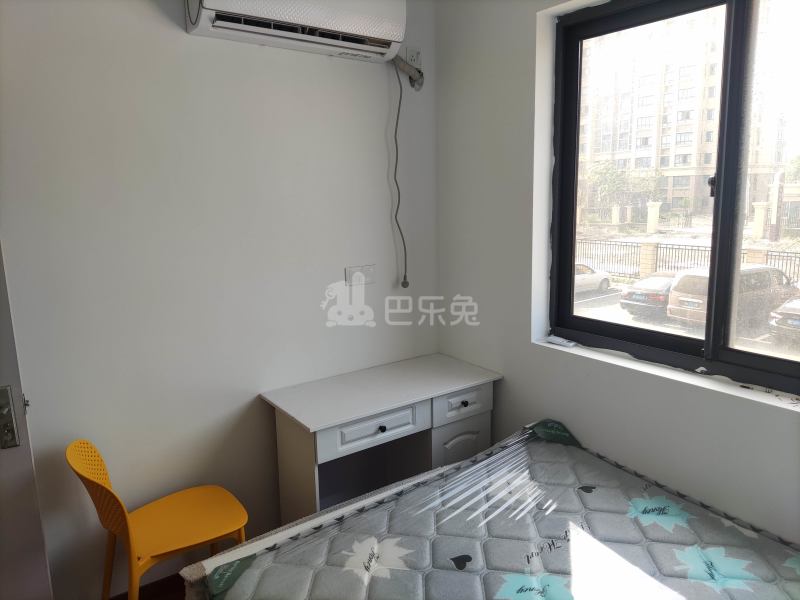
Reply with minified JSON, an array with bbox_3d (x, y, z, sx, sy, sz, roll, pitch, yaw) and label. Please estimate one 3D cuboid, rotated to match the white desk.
[{"bbox_3d":[-0.053,0.753,2.759,1.000,0.755,0.510,-9,13,-35],"label":"white desk"}]

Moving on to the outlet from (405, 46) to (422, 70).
[{"bbox_3d":[0.070,-1.144,2.842,0.088,0.088,0.012,-9,13,-35],"label":"outlet"}]

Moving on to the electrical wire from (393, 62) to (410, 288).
[{"bbox_3d":[0.004,-0.583,2.915,0.071,1.073,0.050,-9,13,-34],"label":"electrical wire"}]

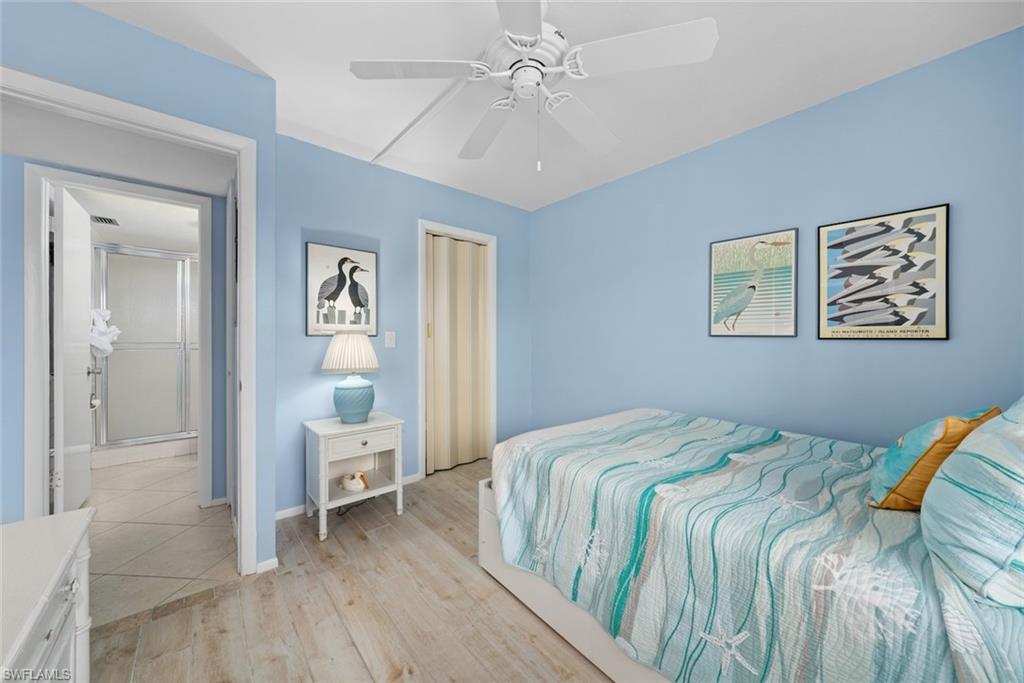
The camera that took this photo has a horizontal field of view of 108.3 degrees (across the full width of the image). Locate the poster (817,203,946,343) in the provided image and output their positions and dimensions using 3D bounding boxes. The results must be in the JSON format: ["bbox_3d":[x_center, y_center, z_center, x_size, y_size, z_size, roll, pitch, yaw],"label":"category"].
[{"bbox_3d":[1.826,-0.314,1.845,0.022,0.614,0.464,0,0,-40],"label":"poster"}]

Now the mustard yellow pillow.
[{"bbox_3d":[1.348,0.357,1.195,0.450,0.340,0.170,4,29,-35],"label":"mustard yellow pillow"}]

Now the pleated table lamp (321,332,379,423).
[{"bbox_3d":[-1.032,0.228,2.398,0.346,0.590,0.346,0,0,-40],"label":"pleated table lamp"}]

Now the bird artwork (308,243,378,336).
[{"bbox_3d":[-1.175,-0.342,2.588,0.473,0.620,0.022,0,0,-40],"label":"bird artwork"}]

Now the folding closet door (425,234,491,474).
[{"bbox_3d":[-0.482,0.102,3.276,0.670,2.015,0.065,0,0,-40],"label":"folding closet door"}]

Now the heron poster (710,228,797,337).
[{"bbox_3d":[1.467,-0.336,2.268,0.022,0.617,0.465,0,0,-40],"label":"heron poster"}]

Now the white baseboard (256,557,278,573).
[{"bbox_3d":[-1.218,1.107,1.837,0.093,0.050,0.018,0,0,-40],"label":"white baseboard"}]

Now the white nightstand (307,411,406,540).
[{"bbox_3d":[-1.014,0.826,2.390,0.515,0.609,0.401,0,0,-40],"label":"white nightstand"}]

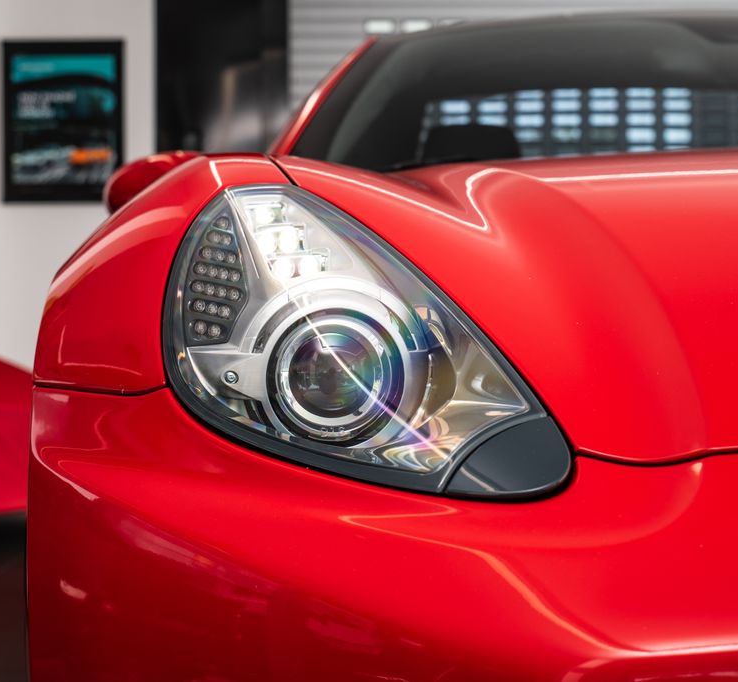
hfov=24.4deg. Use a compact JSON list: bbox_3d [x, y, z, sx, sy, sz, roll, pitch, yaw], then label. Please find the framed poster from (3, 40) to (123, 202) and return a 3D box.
[{"bbox_3d":[-1.452,-1.042,8.115,0.579,0.771,0.030,0,0,2],"label":"framed poster"}]

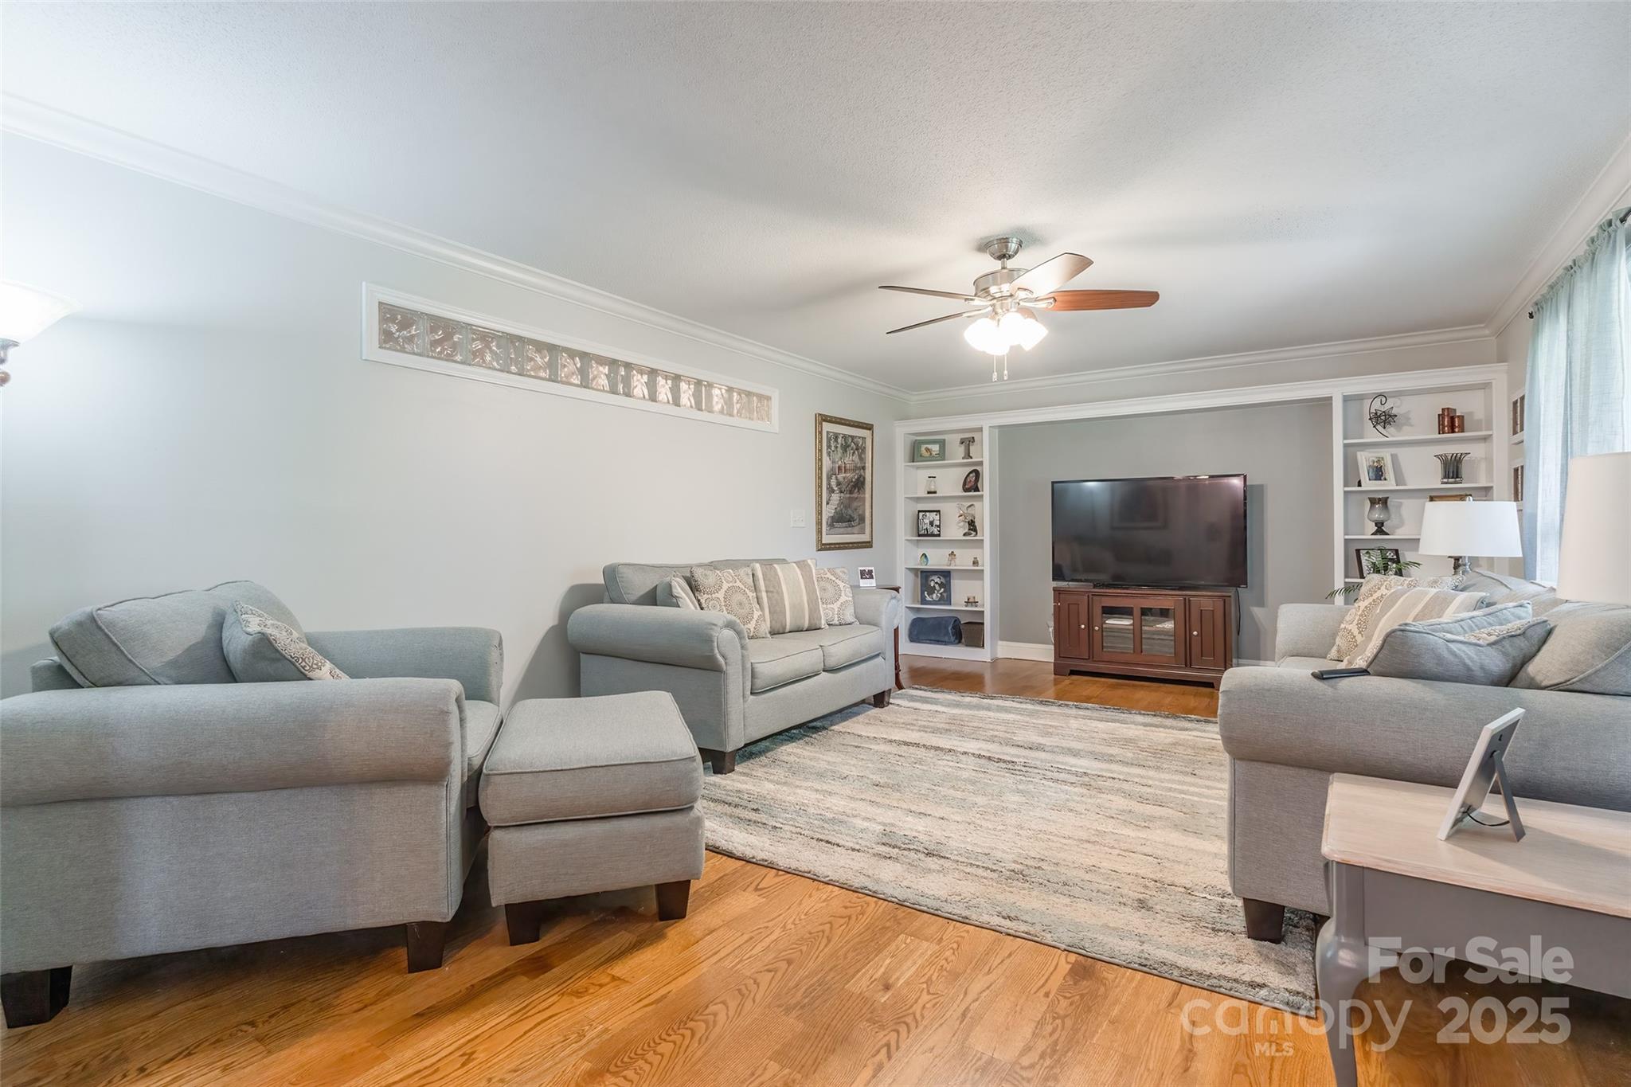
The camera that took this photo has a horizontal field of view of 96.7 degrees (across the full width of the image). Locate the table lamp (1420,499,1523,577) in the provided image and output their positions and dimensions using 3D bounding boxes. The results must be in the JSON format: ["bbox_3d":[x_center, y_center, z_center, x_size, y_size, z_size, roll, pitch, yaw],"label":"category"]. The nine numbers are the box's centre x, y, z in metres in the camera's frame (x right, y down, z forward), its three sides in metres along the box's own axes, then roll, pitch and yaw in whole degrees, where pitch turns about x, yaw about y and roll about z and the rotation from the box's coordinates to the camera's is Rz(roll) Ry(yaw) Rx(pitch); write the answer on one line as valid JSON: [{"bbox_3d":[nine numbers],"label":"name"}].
[{"bbox_3d":[3.393,0.107,3.751,0.410,0.660,0.410,-1,1,0],"label":"table lamp"}]

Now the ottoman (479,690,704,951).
[{"bbox_3d":[-0.704,0.840,2.369,0.580,0.510,0.740,-1,1,-17],"label":"ottoman"}]

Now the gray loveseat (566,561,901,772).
[{"bbox_3d":[-0.341,0.585,4.323,1.000,0.970,1.800,0,1,35],"label":"gray loveseat"}]

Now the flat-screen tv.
[{"bbox_3d":[2.491,-0.096,5.522,1.360,0.810,0.070,0,1,32],"label":"flat-screen tv"}]

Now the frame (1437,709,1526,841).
[{"bbox_3d":[1.208,0.412,1.295,0.235,0.208,0.090,-1,1,-35],"label":"frame"}]

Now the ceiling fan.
[{"bbox_3d":[0.847,-1.054,3.262,1.290,0.620,1.290,0,1,32],"label":"ceiling fan"}]

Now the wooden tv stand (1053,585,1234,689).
[{"bbox_3d":[2.497,0.690,5.556,1.220,0.680,0.440,0,1,32],"label":"wooden tv stand"}]

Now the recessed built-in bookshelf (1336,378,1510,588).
[{"bbox_3d":[3.993,-0.021,4.847,0.880,2.090,0.300,0,1,32],"label":"recessed built-in bookshelf"}]

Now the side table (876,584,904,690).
[{"bbox_3d":[0.284,0.689,5.291,0.600,0.730,0.470,0,1,35],"label":"side table"}]

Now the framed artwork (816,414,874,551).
[{"bbox_3d":[0.261,-0.484,5.986,0.040,1.070,0.840,0,1,35],"label":"framed artwork"}]

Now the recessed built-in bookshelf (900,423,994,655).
[{"bbox_3d":[1.208,-0.014,6.607,0.890,2.090,0.300,0,1,32],"label":"recessed built-in bookshelf"}]

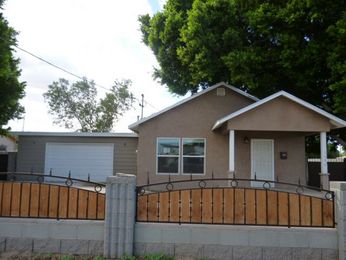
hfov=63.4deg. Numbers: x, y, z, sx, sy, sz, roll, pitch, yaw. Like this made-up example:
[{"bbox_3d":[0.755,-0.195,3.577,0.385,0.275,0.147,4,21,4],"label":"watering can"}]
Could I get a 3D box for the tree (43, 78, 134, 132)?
[{"bbox_3d":[-7.968,-0.696,25.653,8.300,8.200,7.400,1,-5,0],"label":"tree"}]

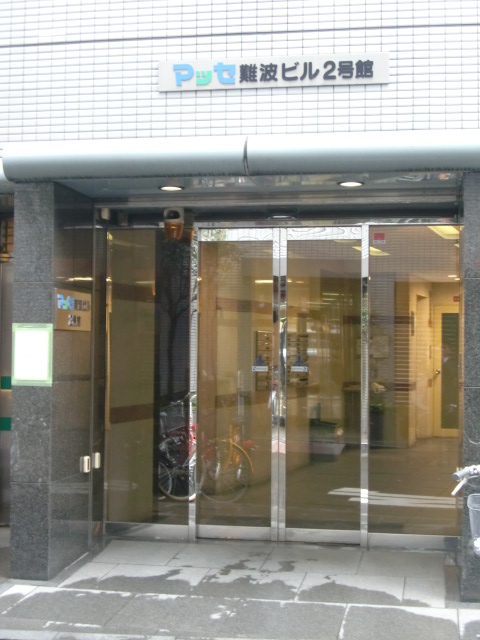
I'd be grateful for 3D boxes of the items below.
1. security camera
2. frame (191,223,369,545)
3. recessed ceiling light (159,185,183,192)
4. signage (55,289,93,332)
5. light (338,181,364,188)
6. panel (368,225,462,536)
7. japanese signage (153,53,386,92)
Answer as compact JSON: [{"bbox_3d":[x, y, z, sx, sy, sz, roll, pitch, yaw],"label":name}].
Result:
[{"bbox_3d":[-0.450,-0.657,6.924,0.133,0.218,0.130,0,-1,11],"label":"security camera"},{"bbox_3d":[0.261,0.427,6.975,1.230,2.214,0.100,0,-1,11],"label":"frame"},{"bbox_3d":[-0.431,-0.827,6.410,0.164,0.030,0.164,1,-1,0],"label":"recessed ceiling light"},{"bbox_3d":[-1.066,-0.056,6.495,0.020,0.250,0.648,0,-1,11],"label":"signage"},{"bbox_3d":[0.678,-0.823,6.187,0.155,0.030,0.155,0,-1,11],"label":"light"},{"bbox_3d":[1.162,0.394,6.806,0.599,2.066,0.035,0,-1,11],"label":"panel"},{"bbox_3d":[0.206,-1.593,6.541,1.498,0.203,0.040,0,-1,11],"label":"japanese signage"}]

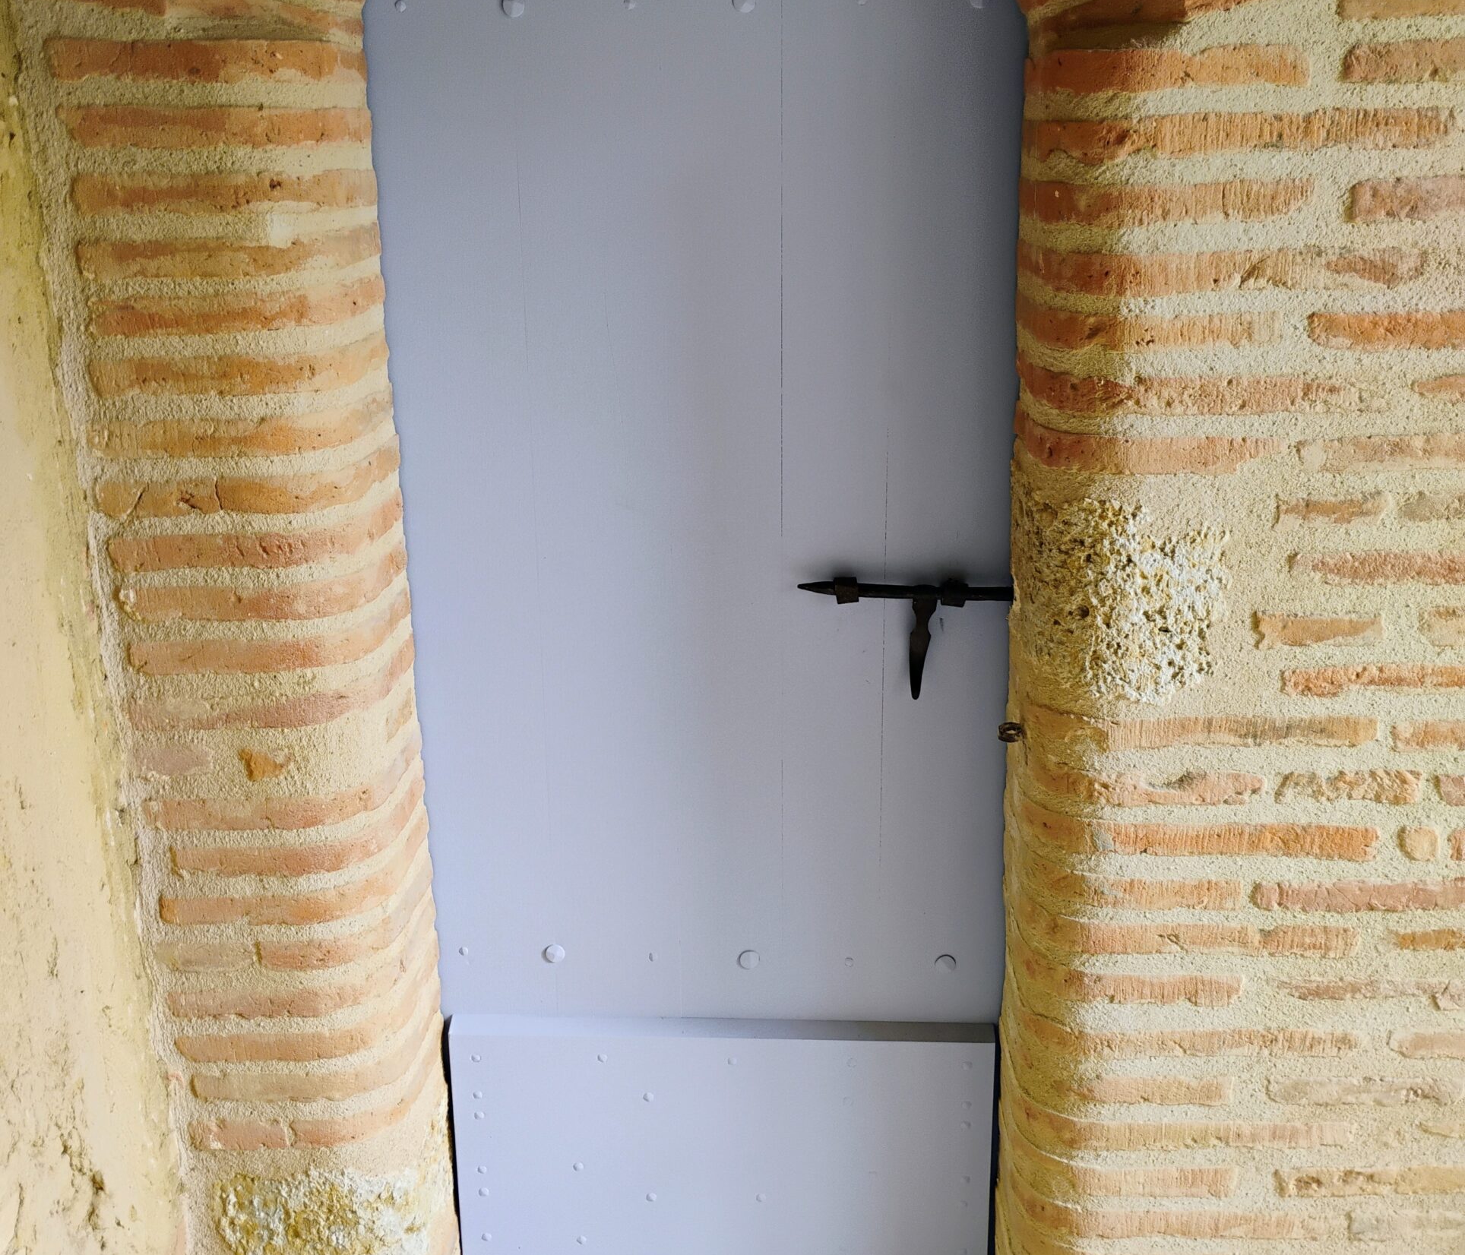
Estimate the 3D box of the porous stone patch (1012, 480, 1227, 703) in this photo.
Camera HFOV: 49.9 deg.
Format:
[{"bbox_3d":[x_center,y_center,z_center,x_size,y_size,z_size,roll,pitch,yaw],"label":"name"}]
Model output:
[{"bbox_3d":[0.432,-0.057,1.776,0.201,0.245,0.187,1,17,4],"label":"porous stone patch"}]

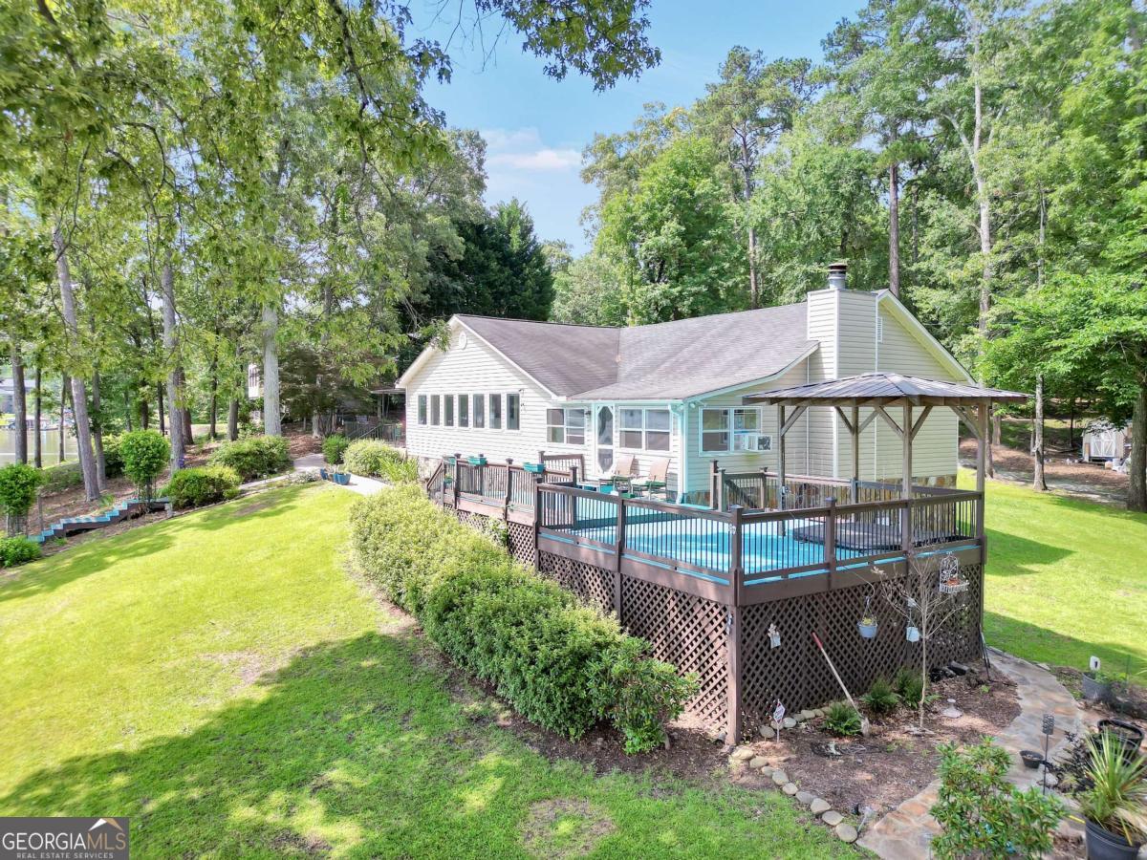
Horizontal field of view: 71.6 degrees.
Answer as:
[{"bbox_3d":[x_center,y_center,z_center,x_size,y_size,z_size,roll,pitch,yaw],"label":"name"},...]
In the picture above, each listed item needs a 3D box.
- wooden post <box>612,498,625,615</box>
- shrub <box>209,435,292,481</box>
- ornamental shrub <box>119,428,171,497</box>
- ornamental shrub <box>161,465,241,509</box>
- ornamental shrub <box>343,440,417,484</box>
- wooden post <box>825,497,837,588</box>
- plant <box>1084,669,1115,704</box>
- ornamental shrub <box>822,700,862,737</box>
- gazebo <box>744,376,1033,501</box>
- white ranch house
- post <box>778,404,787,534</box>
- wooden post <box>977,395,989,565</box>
[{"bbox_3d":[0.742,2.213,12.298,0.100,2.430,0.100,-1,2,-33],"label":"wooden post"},{"bbox_3d":[-13.019,1.115,32.000,3.300,1.800,2.700,-1,2,-22],"label":"shrub"},{"bbox_3d":[-12.560,1.106,23.300,1.450,2.200,1.450,-1,2,-28],"label":"ornamental shrub"},{"bbox_3d":[-11.002,1.681,23.500,2.150,1.300,1.800,0,2,-25],"label":"ornamental shrub"},{"bbox_3d":[-7.375,1.184,30.300,2.200,1.500,2.500,-1,2,-33],"label":"ornamental shrub"},{"bbox_3d":[3.656,1.597,11.270,0.125,1.290,0.120,-1,2,-33],"label":"wooden post"},{"bbox_3d":[7.668,3.744,11.600,0.400,0.420,0.400,1,2,34],"label":"plant"},{"bbox_3d":[3.637,3.896,10.750,0.480,0.380,0.420,1,2,19],"label":"ornamental shrub"},{"bbox_3d":[5.333,0.474,13.877,3.050,2.920,3.600,-1,2,-33],"label":"gazebo"},{"bbox_3d":[2.628,-1.206,27.609,11.800,6.250,17.750,-1,2,-33],"label":"white ranch house"},{"bbox_3d":[3.822,0.729,14.433,0.095,2.370,0.095,-1,2,-33],"label":"post"},{"bbox_3d":[6.900,0.871,13.386,0.125,2.780,0.115,-1,2,-33],"label":"wooden post"}]

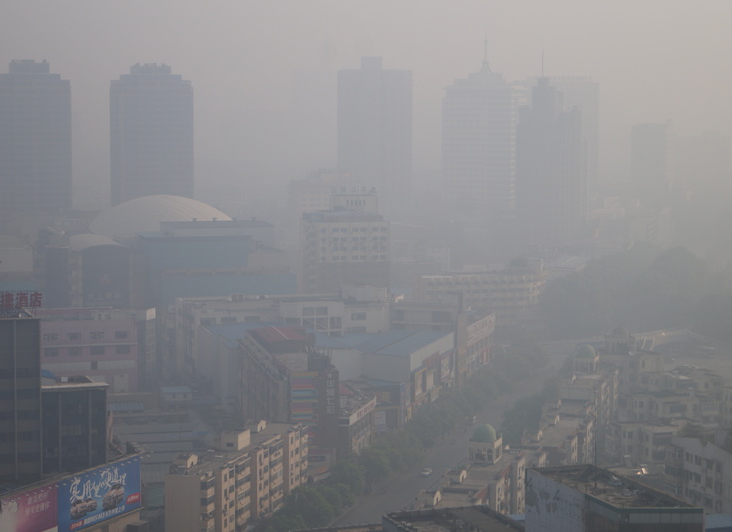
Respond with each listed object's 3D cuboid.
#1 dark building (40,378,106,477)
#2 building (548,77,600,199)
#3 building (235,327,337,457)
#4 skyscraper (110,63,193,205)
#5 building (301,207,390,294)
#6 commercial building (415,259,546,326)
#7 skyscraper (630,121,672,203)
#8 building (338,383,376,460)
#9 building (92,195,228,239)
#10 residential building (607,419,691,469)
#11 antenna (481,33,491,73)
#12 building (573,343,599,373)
[{"bbox_3d":[-49.450,27.350,304.450,11.150,16.810,10.500,-1,5,-18],"label":"dark building"},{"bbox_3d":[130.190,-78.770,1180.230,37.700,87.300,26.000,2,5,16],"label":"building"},{"bbox_3d":[-20.450,32.820,473.800,14.800,29.000,69.000,-1,5,-11],"label":"building"},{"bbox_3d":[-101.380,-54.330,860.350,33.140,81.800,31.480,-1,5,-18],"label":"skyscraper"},{"bbox_3d":[-7.660,2.700,667.370,25.800,45.000,30.000,-1,5,-15],"label":"building"},{"bbox_3d":[40.290,11.200,710.540,53.780,22.080,28.000,-1,5,-18],"label":"commercial building"},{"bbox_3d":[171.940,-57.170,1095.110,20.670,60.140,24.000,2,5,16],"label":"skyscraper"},{"bbox_3d":[-5.950,41.280,464.780,12.000,13.620,37.000,1,5,12],"label":"building"},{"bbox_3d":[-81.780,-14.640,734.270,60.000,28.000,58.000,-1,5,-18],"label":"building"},{"bbox_3d":[60.090,42.400,390.330,15.000,20.000,10.500,-1,5,-11],"label":"residential building"},{"bbox_3d":[66.950,-119.750,1020.000,5.600,22.620,5.600,-1,5,-11],"label":"antenna"},{"bbox_3d":[55.550,23.160,458.720,5.200,7.100,5.500,1,5,14],"label":"building"}]

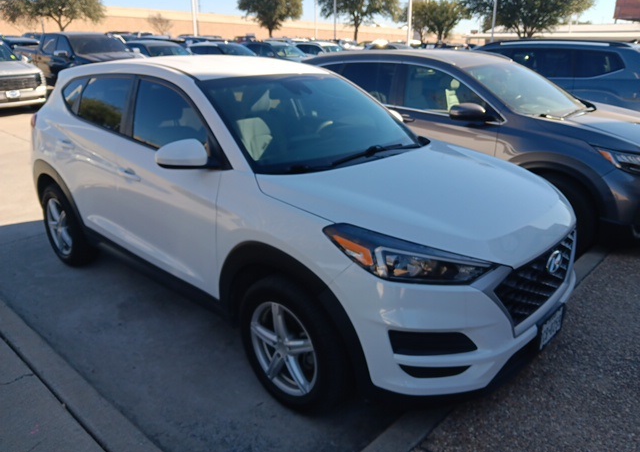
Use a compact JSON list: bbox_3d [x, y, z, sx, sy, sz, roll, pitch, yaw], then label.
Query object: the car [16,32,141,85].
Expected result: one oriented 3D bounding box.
[{"bbox_3d":[-7.500,-5.150,15.300,5.850,1.950,2.120,16,25,39],"label":"car"}]

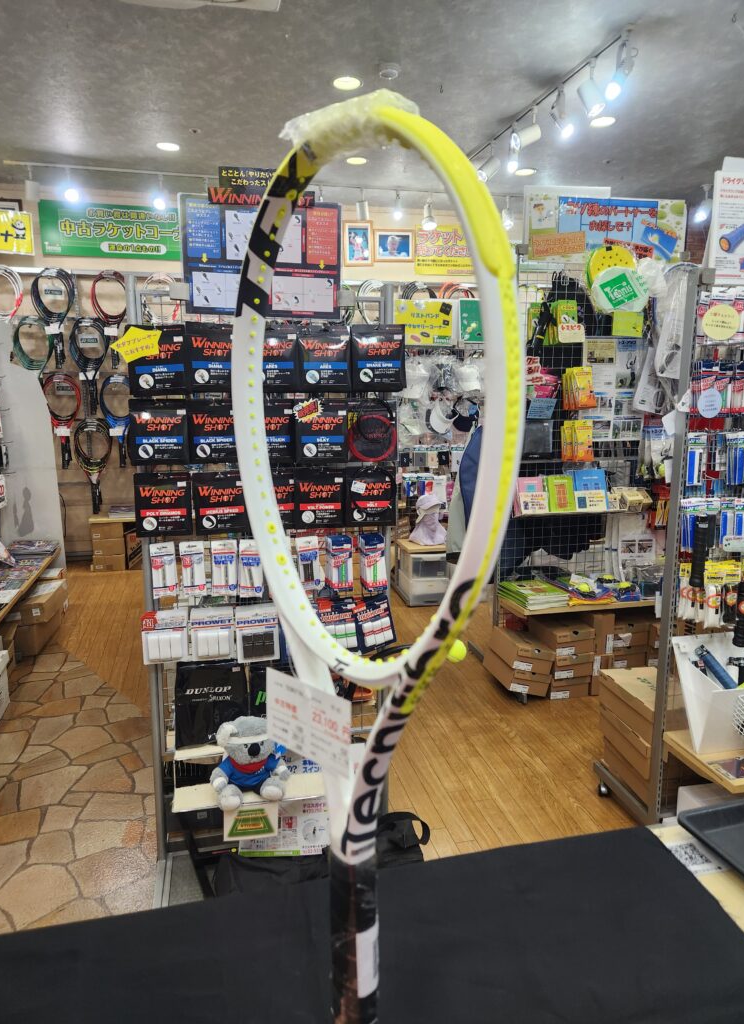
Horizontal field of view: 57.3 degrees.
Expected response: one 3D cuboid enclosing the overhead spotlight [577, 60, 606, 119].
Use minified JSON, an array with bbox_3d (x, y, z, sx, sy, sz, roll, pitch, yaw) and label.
[{"bbox_3d":[1.001,-1.927,3.103,0.120,0.200,0.095,4,11,21],"label":"overhead spotlight"}]

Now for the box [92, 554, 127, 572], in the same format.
[{"bbox_3d":[-1.904,0.341,4.996,0.214,0.115,0.310,-2,11,-13],"label":"box"}]

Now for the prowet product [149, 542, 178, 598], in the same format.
[{"bbox_3d":[-0.500,0.140,1.631,0.056,0.134,0.022,-2,10,-14],"label":"prowet product"}]

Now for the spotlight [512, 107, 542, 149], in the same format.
[{"bbox_3d":[0.774,-1.928,3.420,0.150,0.190,0.085,-2,10,-12],"label":"spotlight"}]

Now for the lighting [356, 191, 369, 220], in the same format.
[{"bbox_3d":[-0.067,-2.162,4.800,0.082,0.195,0.100,-2,10,-12],"label":"lighting"}]

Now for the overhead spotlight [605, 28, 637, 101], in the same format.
[{"bbox_3d":[1.045,-1.883,2.862,0.085,0.225,0.120,10,14,44],"label":"overhead spotlight"}]

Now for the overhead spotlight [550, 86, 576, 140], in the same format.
[{"bbox_3d":[0.943,-1.977,3.367,0.080,0.195,0.100,-9,14,-41],"label":"overhead spotlight"}]

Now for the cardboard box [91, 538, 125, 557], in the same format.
[{"bbox_3d":[-1.901,0.227,4.974,0.213,0.117,0.310,-2,11,-13],"label":"cardboard box"}]

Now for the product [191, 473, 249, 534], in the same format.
[{"bbox_3d":[-0.368,-0.021,1.652,0.131,0.149,0.022,-2,10,-15],"label":"product"}]

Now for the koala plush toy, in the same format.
[{"bbox_3d":[-0.302,0.620,1.690,0.185,0.205,0.155,-2,10,-14],"label":"koala plush toy"}]

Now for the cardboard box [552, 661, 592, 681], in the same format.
[{"bbox_3d":[0.828,0.633,3.043,0.178,0.102,0.295,-2,11,-13],"label":"cardboard box"}]

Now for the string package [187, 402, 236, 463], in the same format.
[{"bbox_3d":[-0.360,-0.185,1.563,0.119,0.145,0.020,-2,11,-13],"label":"string package"}]

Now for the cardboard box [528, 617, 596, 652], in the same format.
[{"bbox_3d":[0.830,0.534,3.047,0.180,0.108,0.290,-3,10,-17],"label":"cardboard box"}]

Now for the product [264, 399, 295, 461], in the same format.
[{"bbox_3d":[-0.271,-0.210,1.780,0.142,0.164,0.020,-2,10,-12],"label":"product"}]

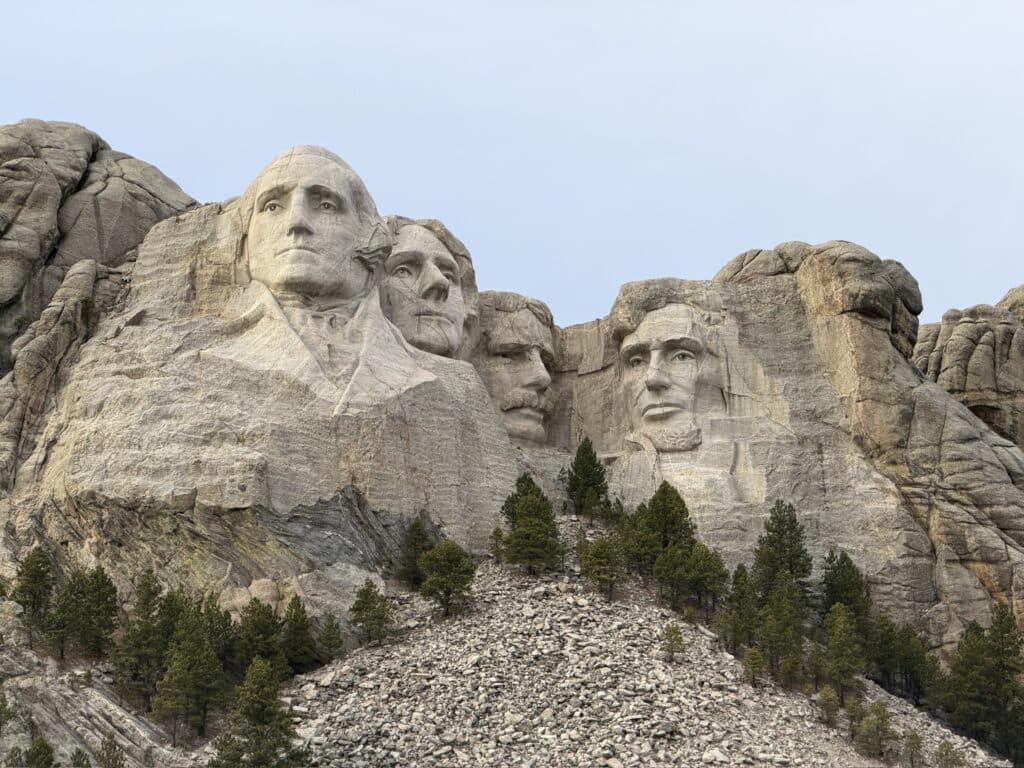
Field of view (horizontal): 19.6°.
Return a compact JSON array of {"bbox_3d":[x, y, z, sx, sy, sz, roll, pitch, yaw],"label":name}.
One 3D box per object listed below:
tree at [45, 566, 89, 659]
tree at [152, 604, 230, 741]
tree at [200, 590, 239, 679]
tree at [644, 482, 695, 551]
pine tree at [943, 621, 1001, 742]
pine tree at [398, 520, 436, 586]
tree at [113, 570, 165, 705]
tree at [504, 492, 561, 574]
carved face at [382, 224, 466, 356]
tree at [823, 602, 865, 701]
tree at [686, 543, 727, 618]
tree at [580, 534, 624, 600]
[{"bbox_3d":[-48.384,24.872,322.000,5.007,10.214,5.007,0,-16,0],"label":"tree"},{"bbox_3d":[-32.930,29.890,304.830,7.780,14.140,7.780,0,-15,0],"label":"tree"},{"bbox_3d":[-31.050,26.780,315.200,4.030,9.280,4.030,0,-15,0],"label":"tree"},{"bbox_3d":[17.996,15.825,338.000,6.170,9.323,6.170,0,-16,0],"label":"tree"},{"bbox_3d":[49.080,31.920,317.710,6.200,13.210,6.200,0,-15,0],"label":"pine tree"},{"bbox_3d":[-10.783,19.138,334.000,4.516,8.522,4.516,0,-16,0],"label":"pine tree"},{"bbox_3d":[-38.890,26.720,309.890,5.410,14.630,5.410,0,-15,0],"label":"tree"},{"bbox_3d":[2.320,16.980,336.230,6.340,9.520,6.340,0,-15,0],"label":"tree"},{"bbox_3d":[-10.826,-11.692,366.000,10.000,16.000,7.500,9,-18,-29],"label":"carved face"},{"bbox_3d":[35.968,29.261,320.000,4.760,11.475,4.760,0,-16,0],"label":"tree"},{"bbox_3d":[22.007,22.120,333.000,4.728,8.726,4.728,0,-16,0],"label":"tree"},{"bbox_3d":[10.279,20.842,336.000,4.998,7.646,4.998,0,-16,0],"label":"tree"}]

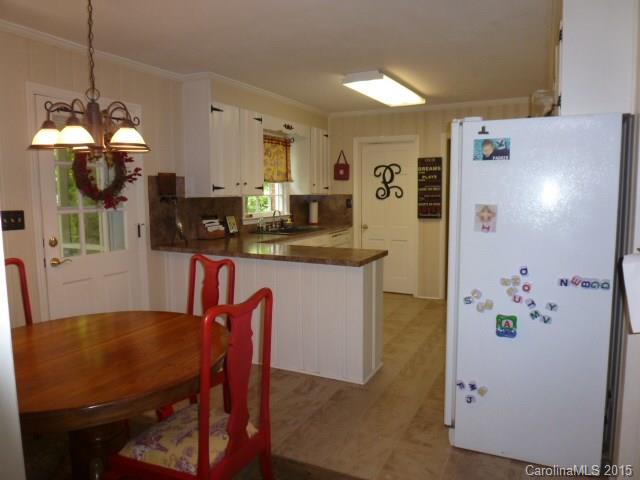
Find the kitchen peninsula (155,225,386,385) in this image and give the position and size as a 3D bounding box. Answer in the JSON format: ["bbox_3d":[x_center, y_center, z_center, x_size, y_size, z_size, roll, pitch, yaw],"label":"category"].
[{"bbox_3d":[-0.471,0.528,3.785,1.986,0.921,0.590,3,7,27],"label":"kitchen peninsula"}]

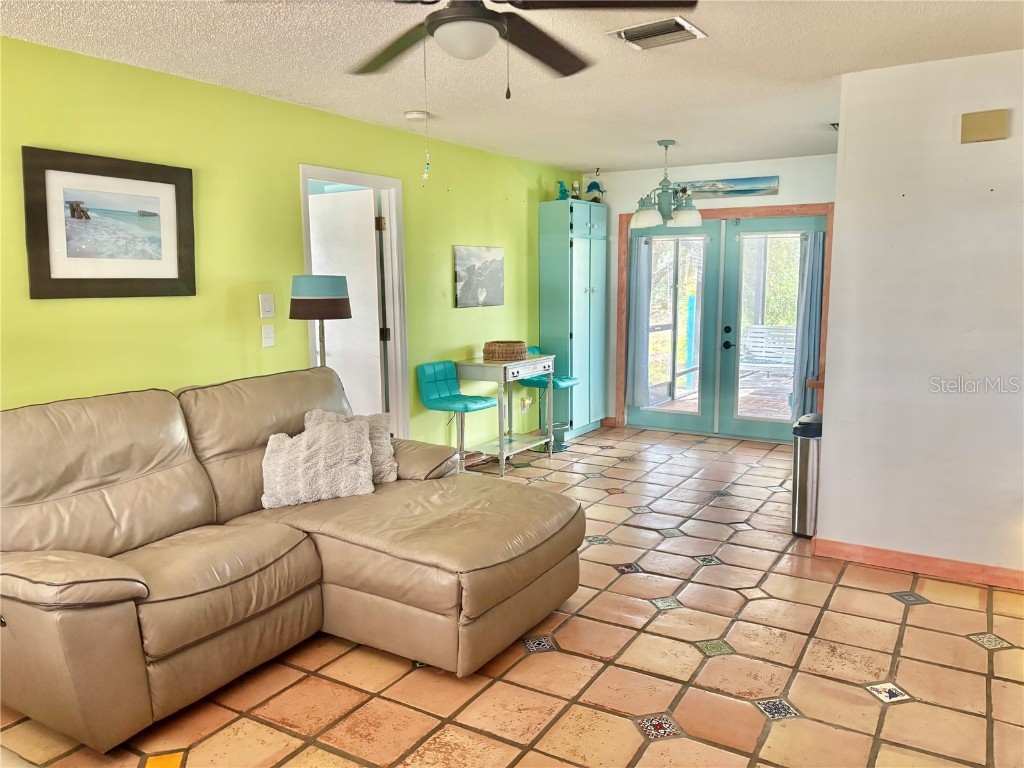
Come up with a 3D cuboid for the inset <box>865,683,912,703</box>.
[{"bbox_3d":[1.347,1.108,2.751,0.104,0.010,0.104,-2,8,-13],"label":"inset"}]

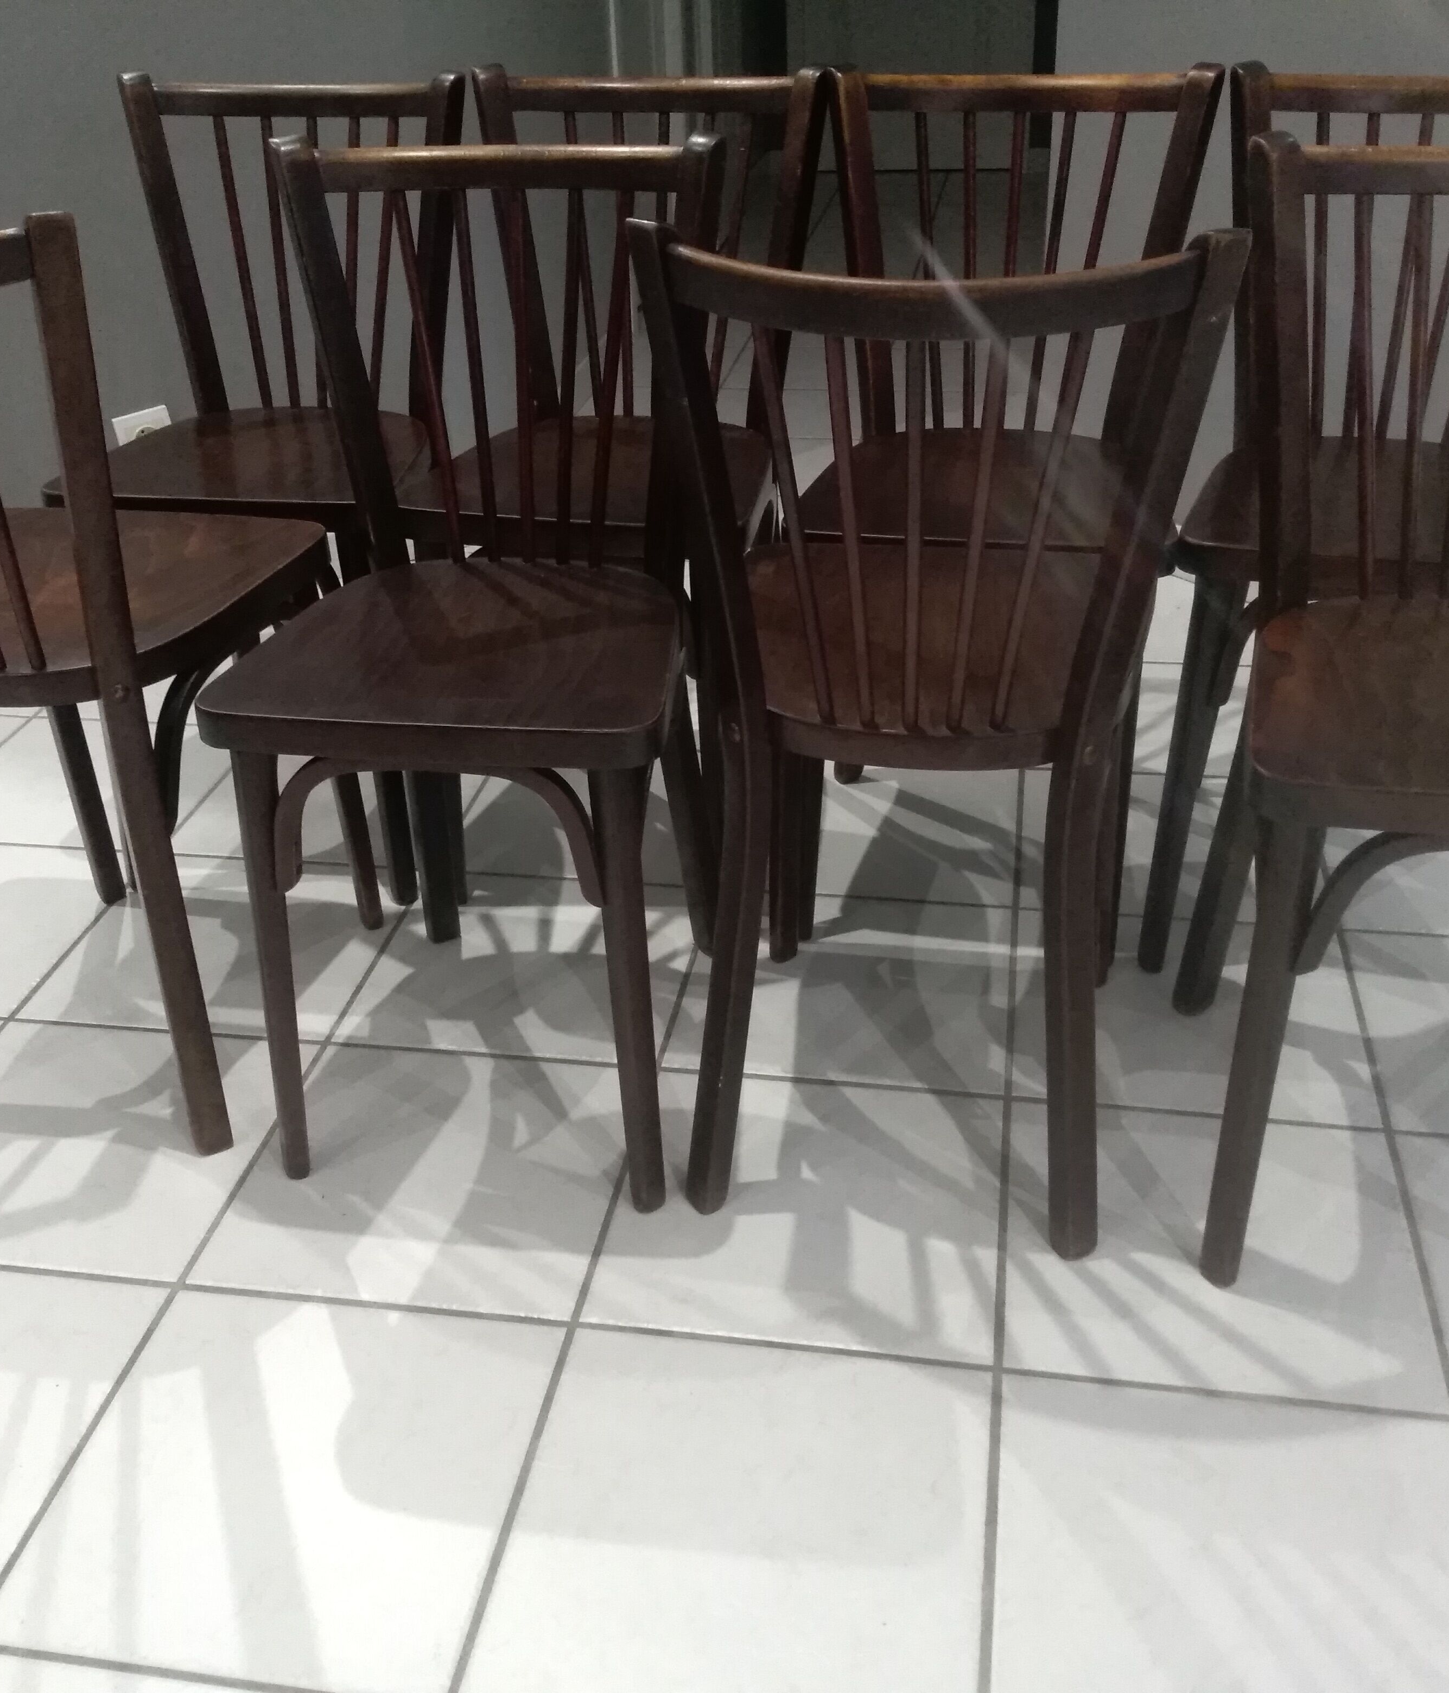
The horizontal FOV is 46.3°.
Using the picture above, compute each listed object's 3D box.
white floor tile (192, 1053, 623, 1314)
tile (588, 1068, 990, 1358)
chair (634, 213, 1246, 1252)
[{"bbox_3d":[-0.257,0.293,1.519,0.329,0.010,0.329,3,30,9],"label":"white floor tile"},{"bbox_3d":[0.074,0.313,1.468,0.329,0.010,0.329,3,30,9],"label":"tile"},{"bbox_3d":[0.168,-0.115,1.386,0.393,0.809,0.433,5,31,11],"label":"chair"}]

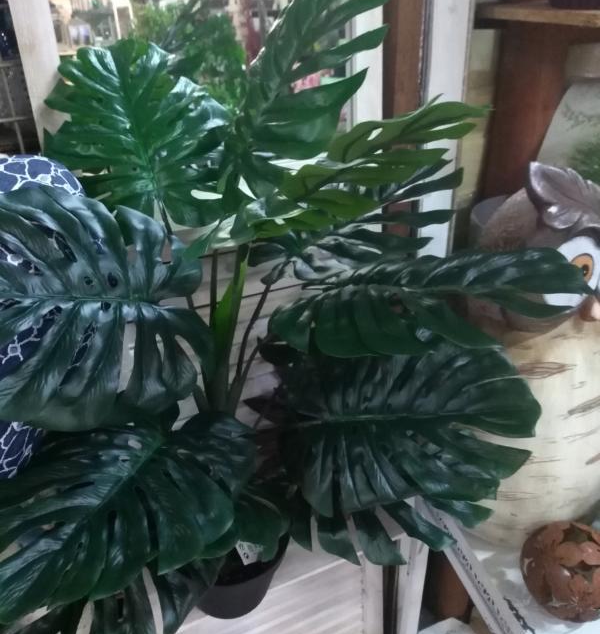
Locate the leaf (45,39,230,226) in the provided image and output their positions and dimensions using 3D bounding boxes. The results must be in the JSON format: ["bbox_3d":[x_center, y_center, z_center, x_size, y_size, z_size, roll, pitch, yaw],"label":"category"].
[{"bbox_3d":[-0.205,-0.236,0.760,0.225,0.060,0.275,-8,70,-12],"label":"leaf"}]

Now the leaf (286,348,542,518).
[{"bbox_3d":[0.138,0.135,0.750,0.315,0.070,0.240,-1,56,-1],"label":"leaf"}]

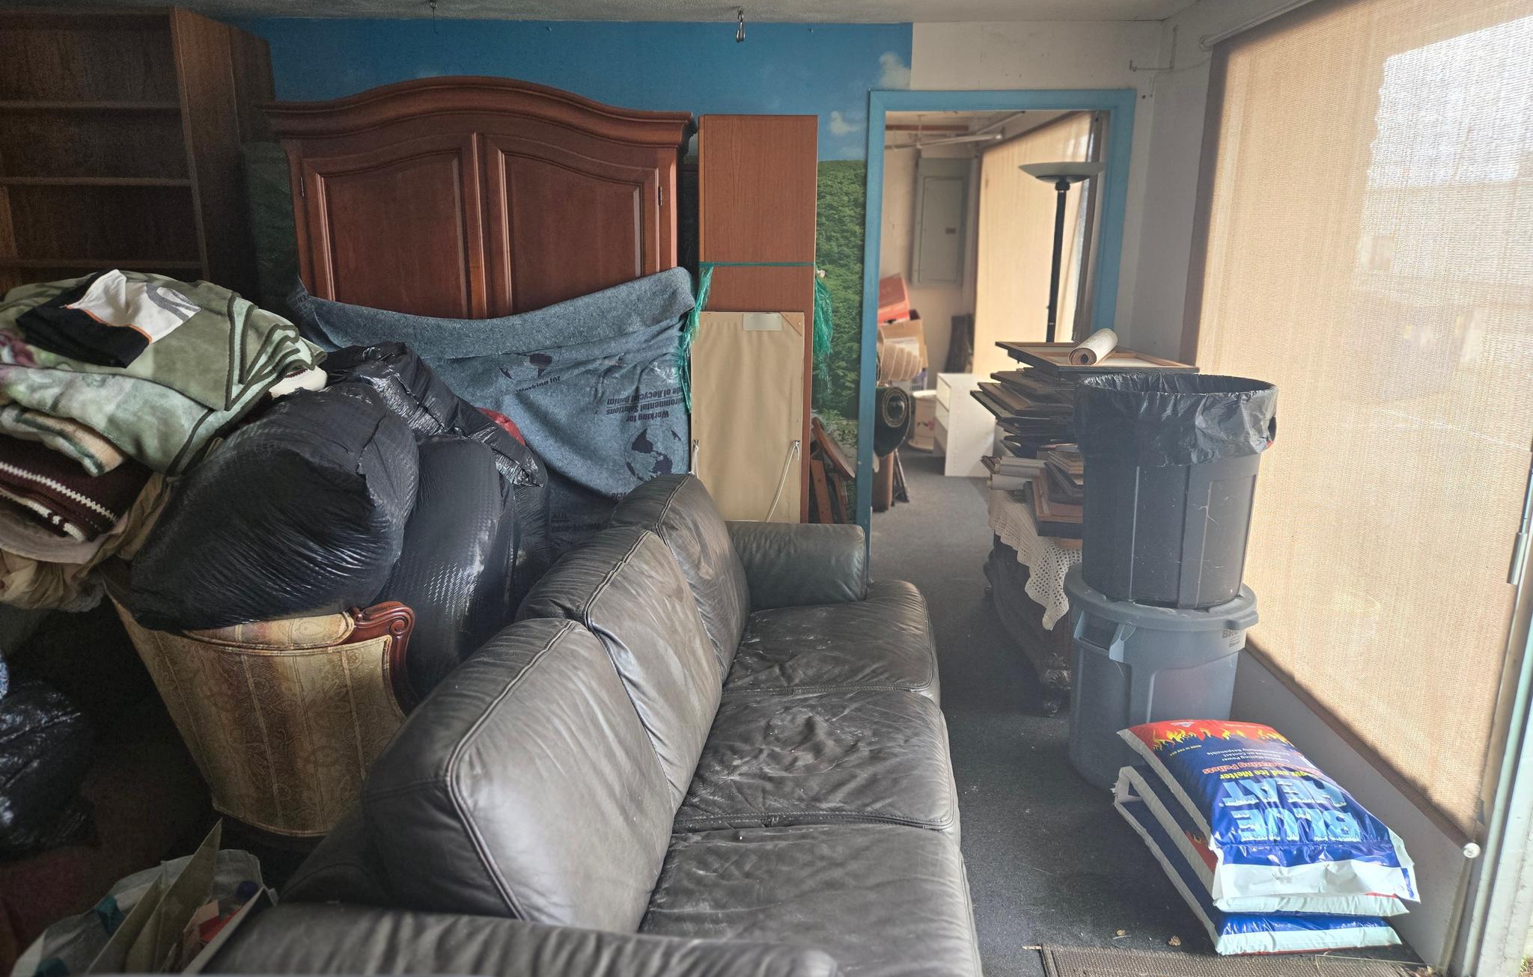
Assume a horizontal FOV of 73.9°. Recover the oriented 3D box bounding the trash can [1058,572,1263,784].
[{"bbox_3d":[1.160,0.572,3.091,0.530,0.600,0.530,1,15,1],"label":"trash can"}]

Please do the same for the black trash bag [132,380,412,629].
[{"bbox_3d":[-1.201,0.040,2.537,0.670,0.600,0.550,1,15,1],"label":"black trash bag"}]

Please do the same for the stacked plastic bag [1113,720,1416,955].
[{"bbox_3d":[1.238,0.844,2.587,0.470,0.320,0.600,-1,15,-3],"label":"stacked plastic bag"}]

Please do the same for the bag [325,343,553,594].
[{"bbox_3d":[-0.995,-0.048,3.110,0.700,0.780,0.550,1,15,1],"label":"bag"}]

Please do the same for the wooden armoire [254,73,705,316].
[{"bbox_3d":[-0.982,-0.435,3.939,1.440,2.090,0.600,0,15,-1],"label":"wooden armoire"}]

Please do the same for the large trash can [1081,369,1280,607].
[{"bbox_3d":[1.165,0.000,2.966,0.520,0.600,0.520,1,15,1],"label":"large trash can"}]

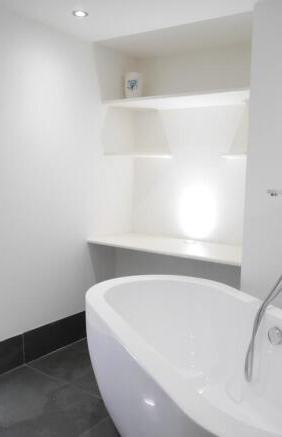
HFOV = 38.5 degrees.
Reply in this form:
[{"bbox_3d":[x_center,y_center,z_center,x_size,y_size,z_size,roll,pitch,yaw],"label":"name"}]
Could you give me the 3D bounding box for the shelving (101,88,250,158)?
[{"bbox_3d":[0.267,-0.555,2.554,1.040,0.375,0.375,6,7,35],"label":"shelving"}]

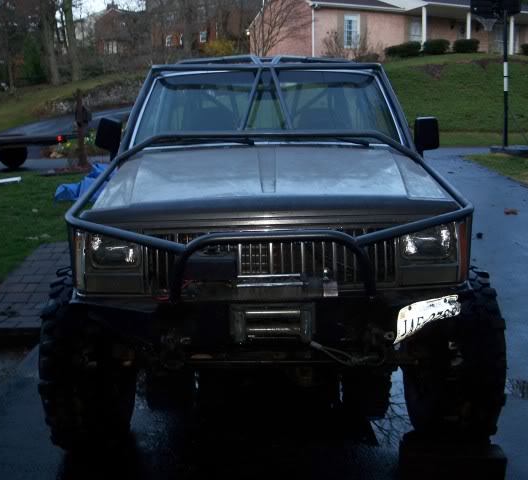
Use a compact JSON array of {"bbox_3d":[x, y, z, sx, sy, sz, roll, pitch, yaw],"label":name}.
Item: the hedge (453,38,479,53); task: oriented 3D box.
[{"bbox_3d":[11.425,-10.929,38.500,1.350,0.800,1.100,-8,12,-32],"label":"hedge"}]

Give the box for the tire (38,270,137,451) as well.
[{"bbox_3d":[-0.830,0.578,3.480,0.320,0.930,0.930,-1,12,0],"label":"tire"}]

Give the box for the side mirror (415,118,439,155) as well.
[{"bbox_3d":[0.998,-0.638,4.200,0.145,0.225,0.100,-3,12,-8],"label":"side mirror"}]

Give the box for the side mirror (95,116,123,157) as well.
[{"bbox_3d":[-0.955,-0.629,4.200,0.150,0.235,0.100,8,12,7],"label":"side mirror"}]

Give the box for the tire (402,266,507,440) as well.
[{"bbox_3d":[0.940,0.562,3.520,0.320,0.930,0.930,-1,12,0],"label":"tire"}]

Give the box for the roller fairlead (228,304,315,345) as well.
[{"bbox_3d":[0.032,0.317,2.550,0.305,0.130,0.120,-1,12,0],"label":"roller fairlead"}]

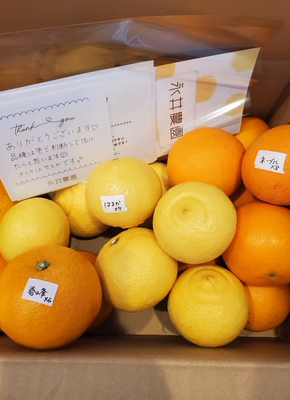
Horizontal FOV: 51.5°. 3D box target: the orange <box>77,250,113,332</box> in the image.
[{"bbox_3d":[-0.088,0.112,0.373,0.097,0.097,0.097,0,71,3],"label":"orange"}]

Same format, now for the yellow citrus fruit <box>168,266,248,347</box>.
[{"bbox_3d":[0.061,0.104,0.298,0.077,0.076,0.075,0,71,3],"label":"yellow citrus fruit"}]

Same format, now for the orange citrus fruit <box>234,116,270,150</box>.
[{"bbox_3d":[0.155,-0.086,0.453,0.071,0.073,0.074,0,71,3],"label":"orange citrus fruit"}]

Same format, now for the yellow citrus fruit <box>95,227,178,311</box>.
[{"bbox_3d":[-0.008,0.066,0.290,0.079,0.079,0.079,0,71,3],"label":"yellow citrus fruit"}]

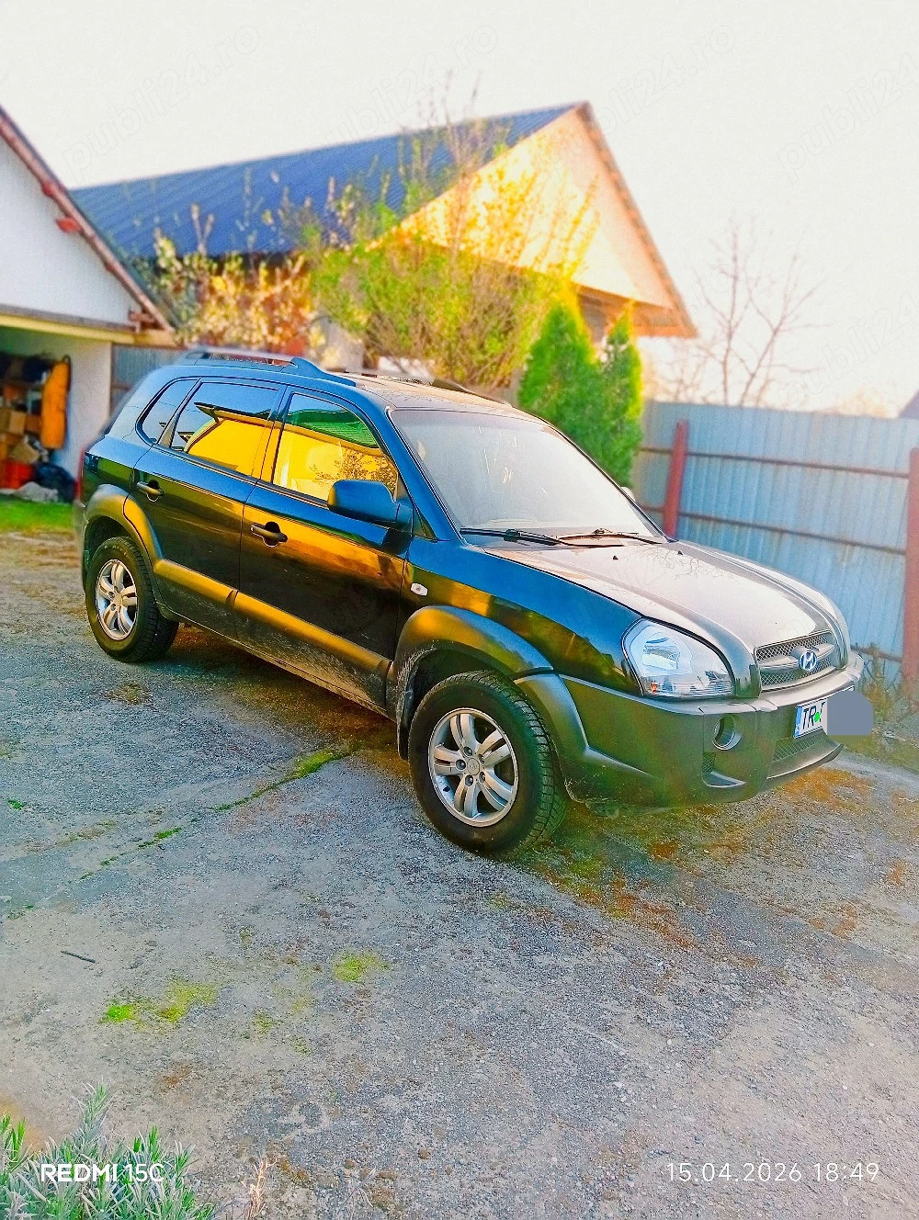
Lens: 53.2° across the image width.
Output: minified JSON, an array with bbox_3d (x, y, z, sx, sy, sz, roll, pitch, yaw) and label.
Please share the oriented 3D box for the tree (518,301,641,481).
[{"bbox_3d":[0.964,-1.284,7.734,1.050,2.522,0.960,7,12,6],"label":"tree"}]

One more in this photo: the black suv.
[{"bbox_3d":[-0.259,-0.320,4.648,4.330,1.710,1.860,18,16,40],"label":"black suv"}]

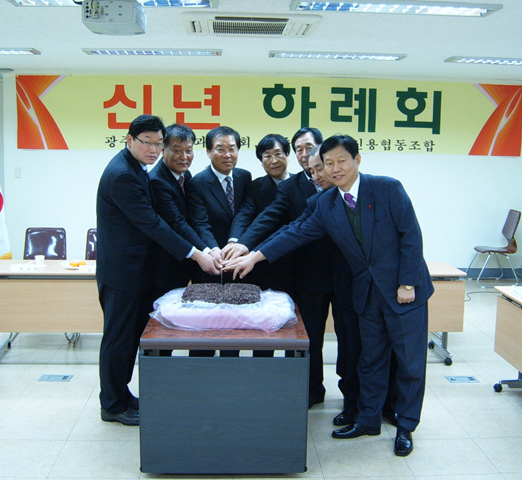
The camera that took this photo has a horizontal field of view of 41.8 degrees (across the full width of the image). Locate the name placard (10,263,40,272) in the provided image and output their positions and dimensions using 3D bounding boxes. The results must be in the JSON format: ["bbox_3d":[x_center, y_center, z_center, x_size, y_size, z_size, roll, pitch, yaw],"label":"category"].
[{"bbox_3d":[-1.675,0.202,4.896,0.205,0.053,0.060,0,7,-3],"label":"name placard"}]

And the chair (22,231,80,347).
[{"bbox_3d":[-1.807,0.381,5.589,0.490,0.900,0.570,0,7,-3],"label":"chair"}]

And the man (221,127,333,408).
[{"bbox_3d":[0.102,0.202,4.052,0.540,1.720,0.700,6,9,35],"label":"man"}]

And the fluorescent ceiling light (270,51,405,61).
[{"bbox_3d":[0.748,-1.805,6.695,1.320,0.070,0.330,0,7,-3],"label":"fluorescent ceiling light"}]

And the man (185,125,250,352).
[{"bbox_3d":[-0.260,0.193,4.085,0.490,1.720,0.550,0,8,-8],"label":"man"}]

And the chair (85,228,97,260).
[{"bbox_3d":[-1.330,0.373,5.748,0.500,0.890,0.580,0,8,-3],"label":"chair"}]

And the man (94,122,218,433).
[{"bbox_3d":[-0.605,0.180,3.957,0.660,1.770,0.500,4,8,20],"label":"man"}]

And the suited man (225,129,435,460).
[{"bbox_3d":[0.401,0.283,3.633,0.910,1.670,0.620,4,8,25],"label":"suited man"}]

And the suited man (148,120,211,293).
[{"bbox_3d":[-0.480,0.188,4.064,0.490,1.730,0.560,-4,9,-33],"label":"suited man"}]

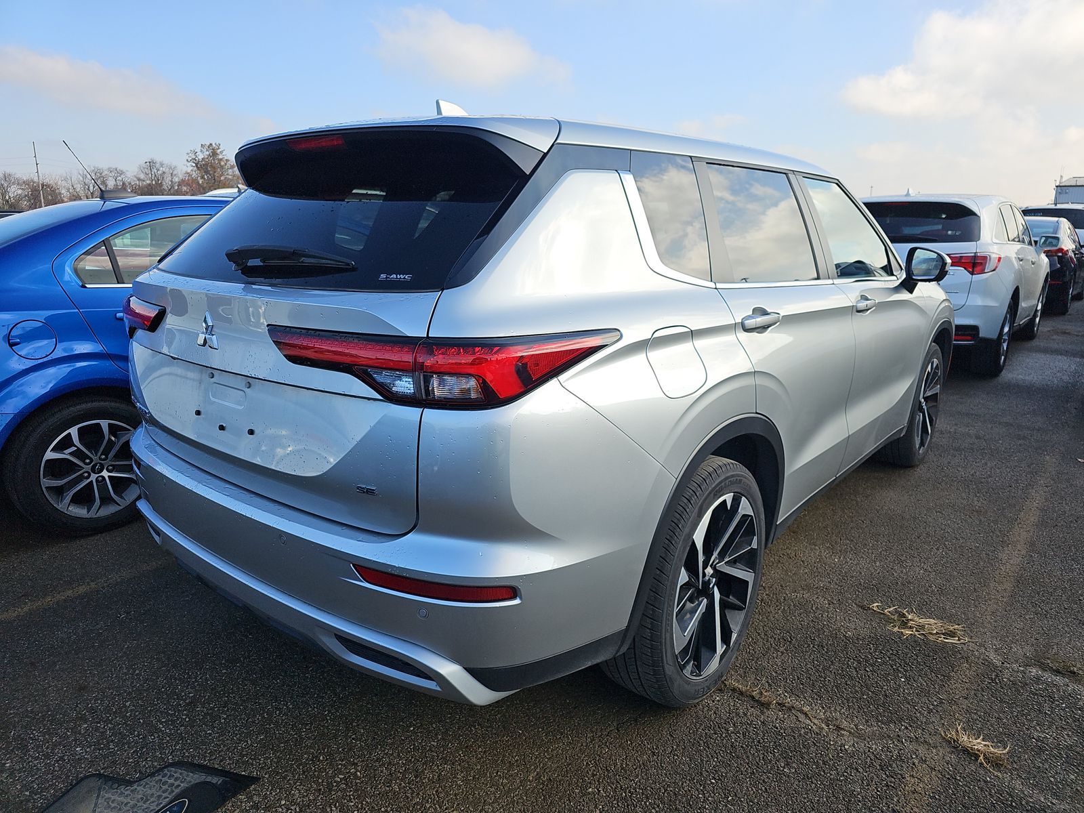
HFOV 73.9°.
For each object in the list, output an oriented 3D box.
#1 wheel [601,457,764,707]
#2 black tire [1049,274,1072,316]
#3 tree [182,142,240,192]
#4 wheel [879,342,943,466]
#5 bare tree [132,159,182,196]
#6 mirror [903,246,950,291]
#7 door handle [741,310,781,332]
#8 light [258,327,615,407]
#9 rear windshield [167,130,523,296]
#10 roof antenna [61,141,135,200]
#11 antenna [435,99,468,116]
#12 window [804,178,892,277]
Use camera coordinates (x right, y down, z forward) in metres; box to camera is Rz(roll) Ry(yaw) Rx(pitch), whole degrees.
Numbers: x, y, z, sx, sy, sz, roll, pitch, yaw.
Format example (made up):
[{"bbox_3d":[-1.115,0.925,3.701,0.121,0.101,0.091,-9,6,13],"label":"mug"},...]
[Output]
[{"bbox_3d":[0.430,0.498,2.123,0.255,0.738,0.738,11,18,38],"label":"wheel"},{"bbox_3d":[7.892,-1.700,10.950,0.225,0.655,0.655,11,18,38],"label":"black tire"},{"bbox_3d":[-34.313,-22.507,76.229,6.500,10.220,6.500,-7,15,-24],"label":"tree"},{"bbox_3d":[2.138,-0.022,4.209,0.250,0.737,0.737,12,18,38],"label":"wheel"},{"bbox_3d":[-39.962,-21.602,76.038,5.500,8.640,5.500,-8,16,-28],"label":"bare tree"},{"bbox_3d":[1.771,-0.621,3.296,0.205,0.225,0.180,11,18,38],"label":"mirror"},{"bbox_3d":[0.604,-0.233,1.987,0.060,0.055,0.265,11,18,38],"label":"door handle"},{"bbox_3d":[-0.221,-0.112,1.540,0.652,0.135,0.425,11,18,38],"label":"light"},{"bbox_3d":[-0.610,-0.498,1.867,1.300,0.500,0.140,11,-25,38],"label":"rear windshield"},{"bbox_3d":[-2.373,-1.263,3.882,0.072,0.293,0.325,10,17,38],"label":"roof antenna"},{"bbox_3d":[-0.265,-0.900,2.213,0.065,0.065,0.160,11,18,38],"label":"antenna"},{"bbox_3d":[1.256,-0.710,2.900,0.060,0.410,0.860,-18,0,41],"label":"window"}]

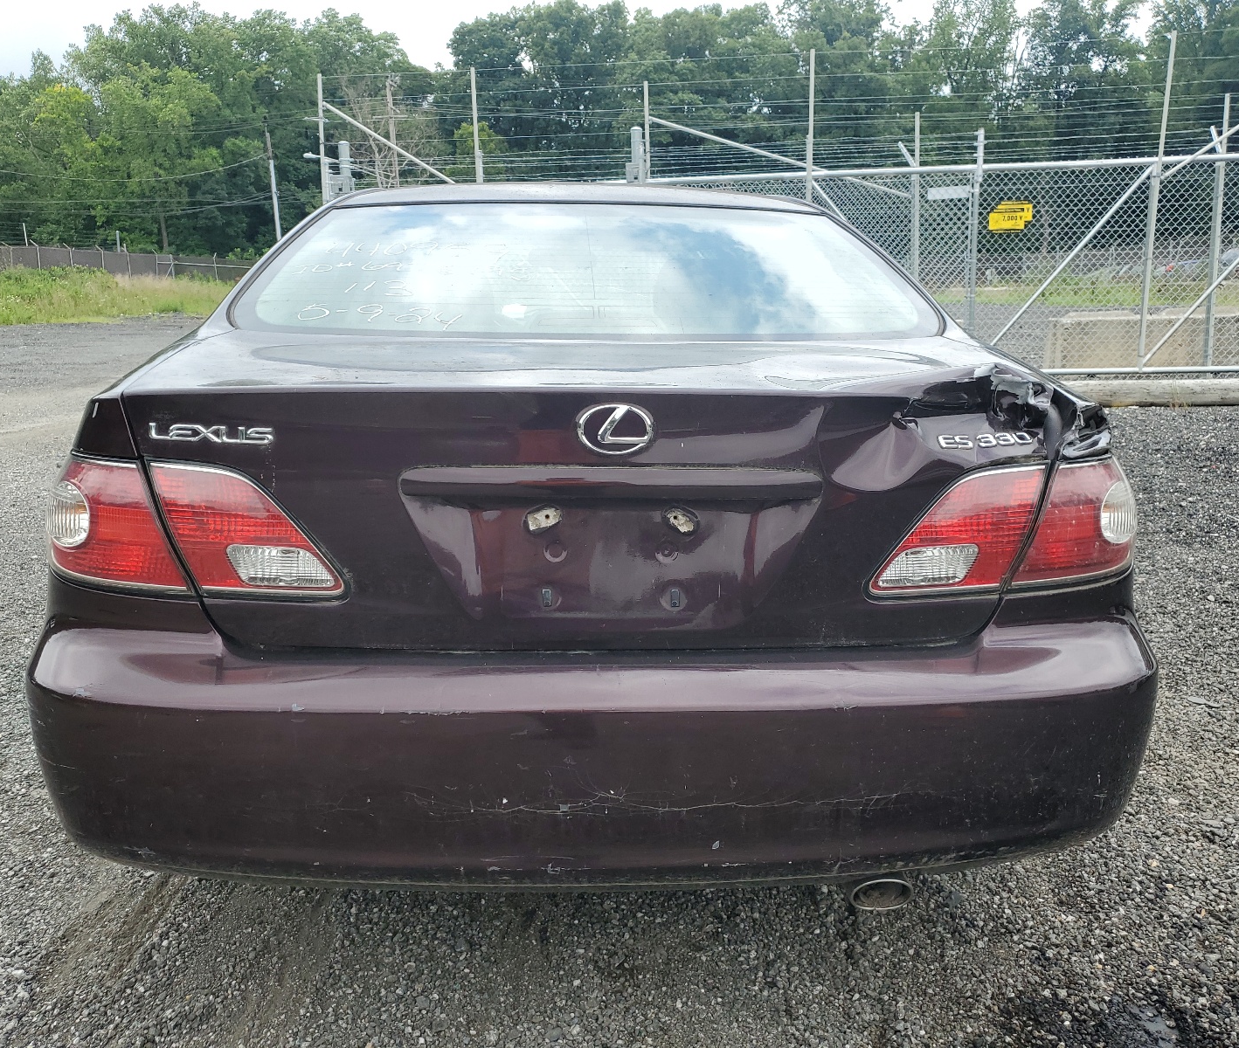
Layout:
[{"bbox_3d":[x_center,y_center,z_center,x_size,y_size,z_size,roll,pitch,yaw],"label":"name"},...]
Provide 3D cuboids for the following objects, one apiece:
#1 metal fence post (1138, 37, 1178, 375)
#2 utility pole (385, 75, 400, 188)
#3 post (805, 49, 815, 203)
[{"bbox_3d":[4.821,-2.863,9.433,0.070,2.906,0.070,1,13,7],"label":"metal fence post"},{"bbox_3d":[-11.382,-16.621,53.530,0.280,11.667,0.280,-1,13,0],"label":"utility pole"},{"bbox_3d":[1.776,-2.882,9.820,0.060,2.906,0.060,1,13,7],"label":"post"}]

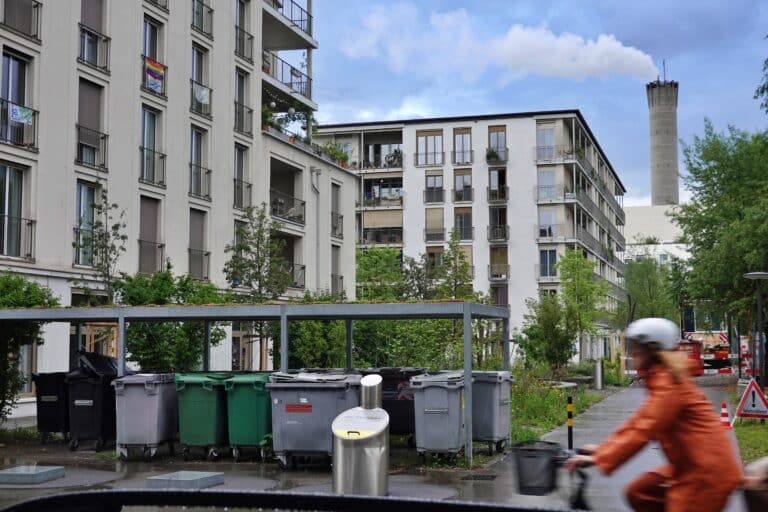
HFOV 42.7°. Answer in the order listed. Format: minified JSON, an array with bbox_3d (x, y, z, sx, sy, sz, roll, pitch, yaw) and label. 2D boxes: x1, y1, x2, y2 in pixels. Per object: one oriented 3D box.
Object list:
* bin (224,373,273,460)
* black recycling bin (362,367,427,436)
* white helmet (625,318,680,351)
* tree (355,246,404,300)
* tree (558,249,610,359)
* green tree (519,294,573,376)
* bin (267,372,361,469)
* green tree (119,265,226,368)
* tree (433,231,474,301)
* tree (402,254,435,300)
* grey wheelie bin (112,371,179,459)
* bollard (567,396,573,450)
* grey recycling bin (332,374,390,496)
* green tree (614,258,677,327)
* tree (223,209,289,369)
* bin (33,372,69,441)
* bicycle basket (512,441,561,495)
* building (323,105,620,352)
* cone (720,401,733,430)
[{"bbox_3d":[-1.909,2.496,15.369,0.740,1.300,1.100,-2,-5,15],"label":"bin"},{"bbox_3d":[0.163,2.601,16.834,1.240,1.300,0.800,-1,-5,12],"label":"black recycling bin"},{"bbox_3d":[1.445,0.425,5.283,0.290,0.185,0.220,-2,-5,17],"label":"white helmet"},{"bbox_3d":[-0.443,3.128,56.950,4.000,7.500,4.000,-2,-5,18],"label":"tree"},{"bbox_3d":[10.904,3.023,53.945,2.900,7.100,2.900,-2,-5,18],"label":"tree"},{"bbox_3d":[6.758,3.314,40.865,2.250,3.420,2.250,-2,-5,18],"label":"green tree"},{"bbox_3d":[-0.997,2.331,13.876,1.240,1.310,0.790,-1,-5,9],"label":"bin"},{"bbox_3d":[-4.811,1.967,22.415,2.500,3.600,2.400,-2,-5,18],"label":"green tree"},{"bbox_3d":[2.652,1.970,35.968,1.700,5.850,1.700,-2,-5,18],"label":"tree"},{"bbox_3d":[1.279,2.442,36.930,1.600,5.090,1.600,-2,-5,18],"label":"tree"},{"bbox_3d":[-3.563,2.467,15.120,0.770,1.280,1.200,-1,-5,10],"label":"grey wheelie bin"},{"bbox_3d":[2.847,2.619,15.024,0.075,0.920,0.075,-2,-5,18],"label":"bollard"},{"bbox_3d":[-0.268,2.070,11.410,0.650,1.380,0.650,0,-5,0],"label":"grey recycling bin"},{"bbox_3d":[17.203,3.666,63.924,4.400,7.300,4.400,-2,-5,18],"label":"green tree"},{"bbox_3d":[-3.759,1.436,28.990,2.050,5.910,2.050,0,-5,0],"label":"tree"},{"bbox_3d":[-5.672,2.733,17.828,0.770,1.250,1.200,-2,-5,16],"label":"bin"},{"bbox_3d":[0.829,1.149,5.318,0.250,0.280,0.330,-2,-5,17],"label":"bicycle basket"},{"bbox_3d":[10.158,0.712,93.206,21.500,18.800,38.000,-2,-5,18],"label":"building"},{"bbox_3d":[6.358,2.946,18.306,0.310,0.510,0.310,-2,-5,18],"label":"cone"}]

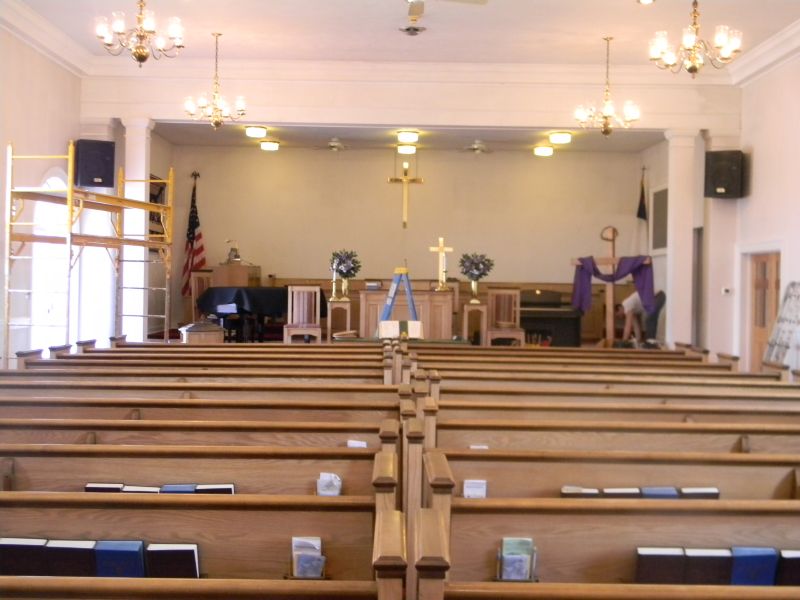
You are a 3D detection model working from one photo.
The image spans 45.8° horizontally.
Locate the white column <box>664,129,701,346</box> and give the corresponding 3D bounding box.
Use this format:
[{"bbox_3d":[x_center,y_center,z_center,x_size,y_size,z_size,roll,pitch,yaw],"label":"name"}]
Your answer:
[{"bbox_3d":[4.247,-0.806,14.356,0.420,3.547,0.420,1,1,0],"label":"white column"}]

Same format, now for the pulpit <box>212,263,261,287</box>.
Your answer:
[{"bbox_3d":[-2.740,0.004,15.800,0.680,1.200,0.520,1,1,0],"label":"pulpit"}]

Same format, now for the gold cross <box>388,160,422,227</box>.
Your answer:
[{"bbox_3d":[0.102,-1.884,17.000,0.620,1.210,0.070,1,1,0],"label":"gold cross"}]

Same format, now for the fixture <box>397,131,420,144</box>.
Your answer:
[{"bbox_3d":[0.149,-2.784,16.214,0.360,0.150,0.360,1,1,0],"label":"fixture"}]

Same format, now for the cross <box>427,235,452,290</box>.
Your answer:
[{"bbox_3d":[0.684,-0.616,15.996,0.390,0.910,0.200,1,1,0],"label":"cross"}]

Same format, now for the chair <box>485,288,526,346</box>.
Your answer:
[{"bbox_3d":[1.590,0.375,14.300,0.570,1.100,0.570,1,1,0],"label":"chair"}]

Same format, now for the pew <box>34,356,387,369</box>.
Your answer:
[{"bbox_3d":[-1.700,0.932,8.500,3.260,0.906,0.620,1,1,0],"label":"pew"}]

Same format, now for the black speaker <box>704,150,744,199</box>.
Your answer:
[{"bbox_3d":[4.759,-1.830,13.874,0.480,0.670,0.400,1,1,28],"label":"black speaker"}]

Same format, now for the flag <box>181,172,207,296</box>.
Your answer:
[{"bbox_3d":[-3.547,-1.125,16.273,0.450,2.130,0.350,1,1,0],"label":"flag"}]

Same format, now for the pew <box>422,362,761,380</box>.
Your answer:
[{"bbox_3d":[1.720,0.992,8.500,3.280,0.906,0.620,1,1,0],"label":"pew"}]

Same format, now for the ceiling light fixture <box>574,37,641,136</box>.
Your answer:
[{"bbox_3d":[2.625,-2.704,12.000,0.810,1.260,0.810,1,1,0],"label":"ceiling light fixture"}]

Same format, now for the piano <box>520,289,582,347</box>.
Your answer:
[{"bbox_3d":[2.100,0.382,14.950,1.450,1.090,0.620,1,1,0],"label":"piano"}]

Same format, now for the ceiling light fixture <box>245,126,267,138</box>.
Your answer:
[{"bbox_3d":[-2.455,-2.852,16.154,0.360,0.150,0.360,1,1,0],"label":"ceiling light fixture"}]

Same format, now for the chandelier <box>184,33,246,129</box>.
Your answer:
[{"bbox_3d":[-2.438,-2.901,12.553,0.800,1.270,0.800,1,1,0],"label":"chandelier"}]

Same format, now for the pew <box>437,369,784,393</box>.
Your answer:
[{"bbox_3d":[1.703,1.046,8.072,3.400,0.940,0.600,1,1,0],"label":"pew"}]

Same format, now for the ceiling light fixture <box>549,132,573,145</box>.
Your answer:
[{"bbox_3d":[2.575,-2.591,15.200,0.340,0.140,0.340,1,1,0],"label":"ceiling light fixture"}]

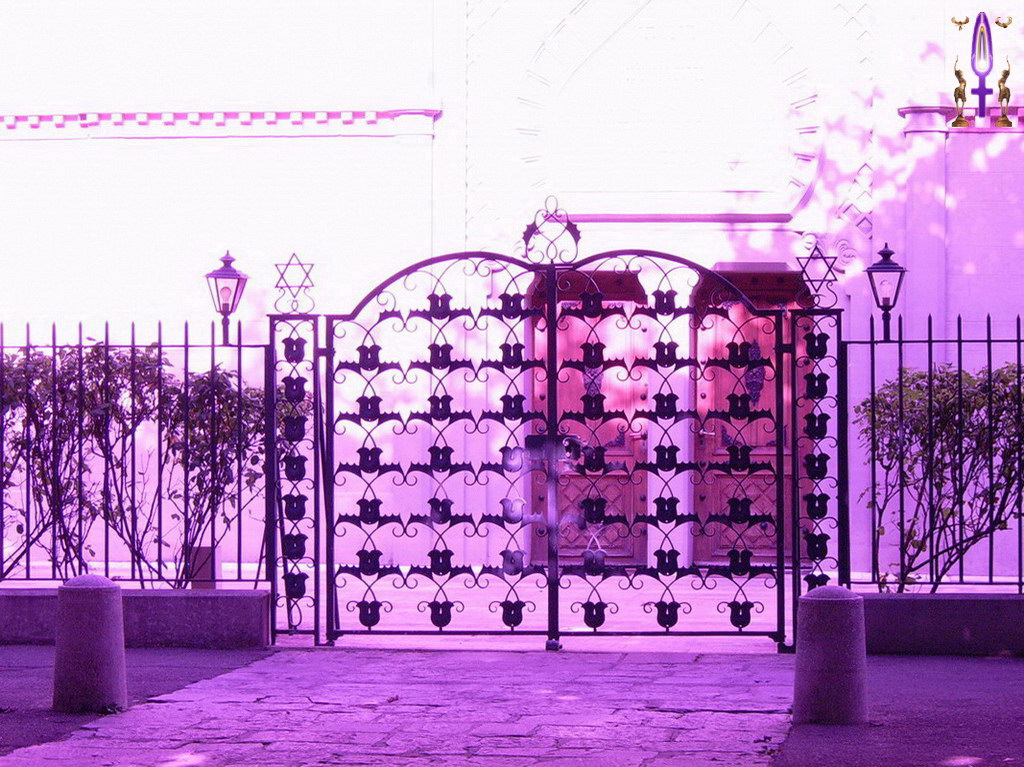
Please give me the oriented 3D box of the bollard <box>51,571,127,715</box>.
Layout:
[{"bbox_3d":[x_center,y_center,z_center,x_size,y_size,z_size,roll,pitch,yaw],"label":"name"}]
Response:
[{"bbox_3d":[-1.968,1.212,12.150,0.345,0.630,0.345,0,0,6],"label":"bollard"}]

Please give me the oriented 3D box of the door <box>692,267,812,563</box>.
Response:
[{"bbox_3d":[2.107,0.280,22.800,1.060,2.600,0.170,0,0,3],"label":"door"}]

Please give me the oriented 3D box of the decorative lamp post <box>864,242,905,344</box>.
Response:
[{"bbox_3d":[2.139,-0.521,14.900,0.237,0.570,0.237,0,0,6],"label":"decorative lamp post"}]

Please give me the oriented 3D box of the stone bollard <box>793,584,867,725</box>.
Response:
[{"bbox_3d":[1.460,1.240,11.950,0.345,0.630,0.345,0,0,6],"label":"stone bollard"}]

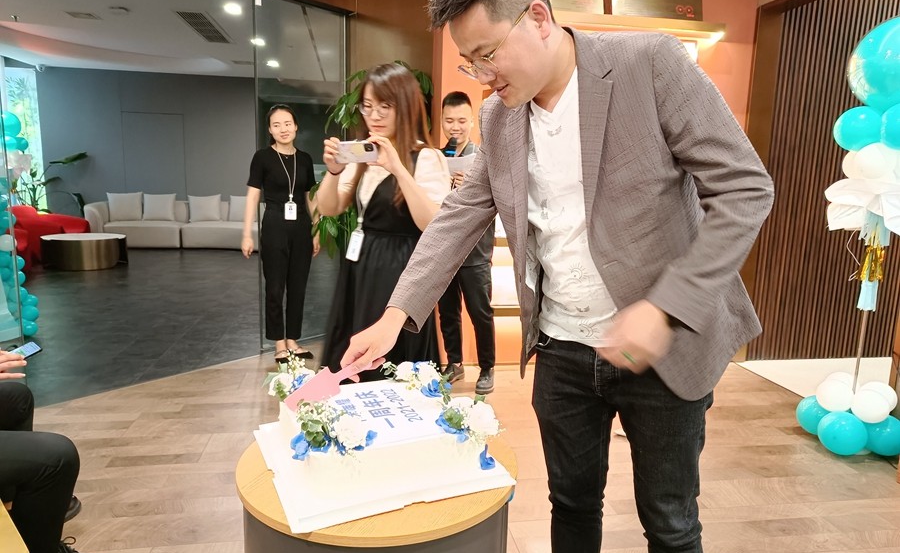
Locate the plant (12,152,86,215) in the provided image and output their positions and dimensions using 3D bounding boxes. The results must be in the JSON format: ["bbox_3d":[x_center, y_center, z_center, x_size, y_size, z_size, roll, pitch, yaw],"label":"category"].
[{"bbox_3d":[-6.163,-1.195,9.160,1.000,1.420,0.900,2,9,0],"label":"plant"}]

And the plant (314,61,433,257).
[{"bbox_3d":[-0.448,-0.370,3.843,0.720,1.870,0.680,2,9,0],"label":"plant"}]

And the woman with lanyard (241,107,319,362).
[{"bbox_3d":[-1.112,-0.268,3.893,0.470,1.610,0.280,-2,10,-25],"label":"woman with lanyard"}]

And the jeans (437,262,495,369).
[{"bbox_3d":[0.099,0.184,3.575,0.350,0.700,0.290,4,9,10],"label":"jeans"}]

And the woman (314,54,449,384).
[{"bbox_3d":[-0.271,0.011,2.374,0.470,1.600,0.430,10,12,41],"label":"woman"}]

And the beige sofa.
[{"bbox_3d":[-4.193,-0.874,9.677,2.880,0.750,1.030,2,9,-1],"label":"beige sofa"}]

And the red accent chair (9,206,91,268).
[{"bbox_3d":[-5.254,-0.555,7.587,0.950,0.720,1.150,5,10,20],"label":"red accent chair"}]

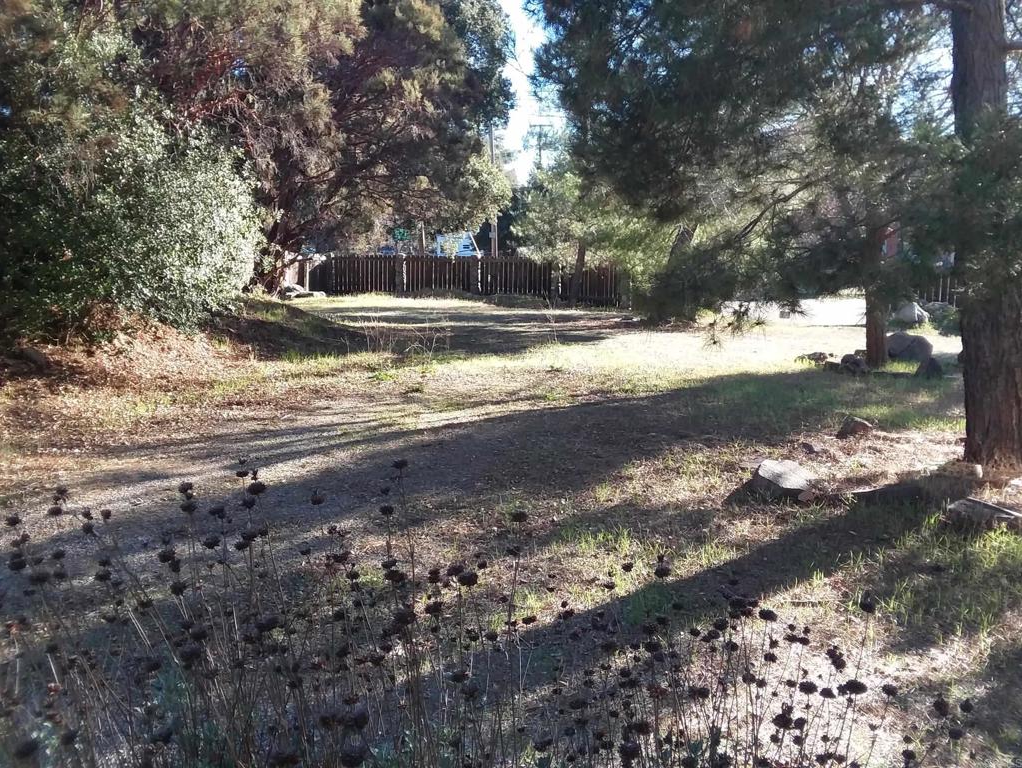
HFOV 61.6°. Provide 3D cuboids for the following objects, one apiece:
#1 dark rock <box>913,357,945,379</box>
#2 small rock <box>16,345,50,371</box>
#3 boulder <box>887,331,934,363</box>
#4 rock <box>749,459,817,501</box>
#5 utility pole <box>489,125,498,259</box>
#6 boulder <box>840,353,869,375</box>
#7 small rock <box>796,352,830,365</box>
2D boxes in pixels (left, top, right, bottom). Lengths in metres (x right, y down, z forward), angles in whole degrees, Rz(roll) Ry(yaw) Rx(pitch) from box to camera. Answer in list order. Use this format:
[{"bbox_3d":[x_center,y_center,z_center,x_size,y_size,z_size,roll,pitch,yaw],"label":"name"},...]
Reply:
[{"bbox_3d":[5.110,-0.202,10.500,0.360,0.240,0.300,4,10,26],"label":"dark rock"},{"bbox_3d":[-5.354,-0.291,9.600,0.380,0.260,0.330,-5,10,-29],"label":"small rock"},{"bbox_3d":[5.713,-0.523,12.300,0.680,0.380,0.520,4,10,25],"label":"boulder"},{"bbox_3d":[1.763,0.618,5.550,0.440,0.200,0.360,3,9,18],"label":"rock"},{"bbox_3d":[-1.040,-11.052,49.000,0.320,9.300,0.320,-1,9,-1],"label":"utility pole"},{"bbox_3d":[4.324,-0.245,10.800,0.370,0.220,0.310,3,10,22],"label":"boulder"},{"bbox_3d":[4.112,-0.348,11.700,0.450,0.160,0.320,3,10,19],"label":"small rock"}]

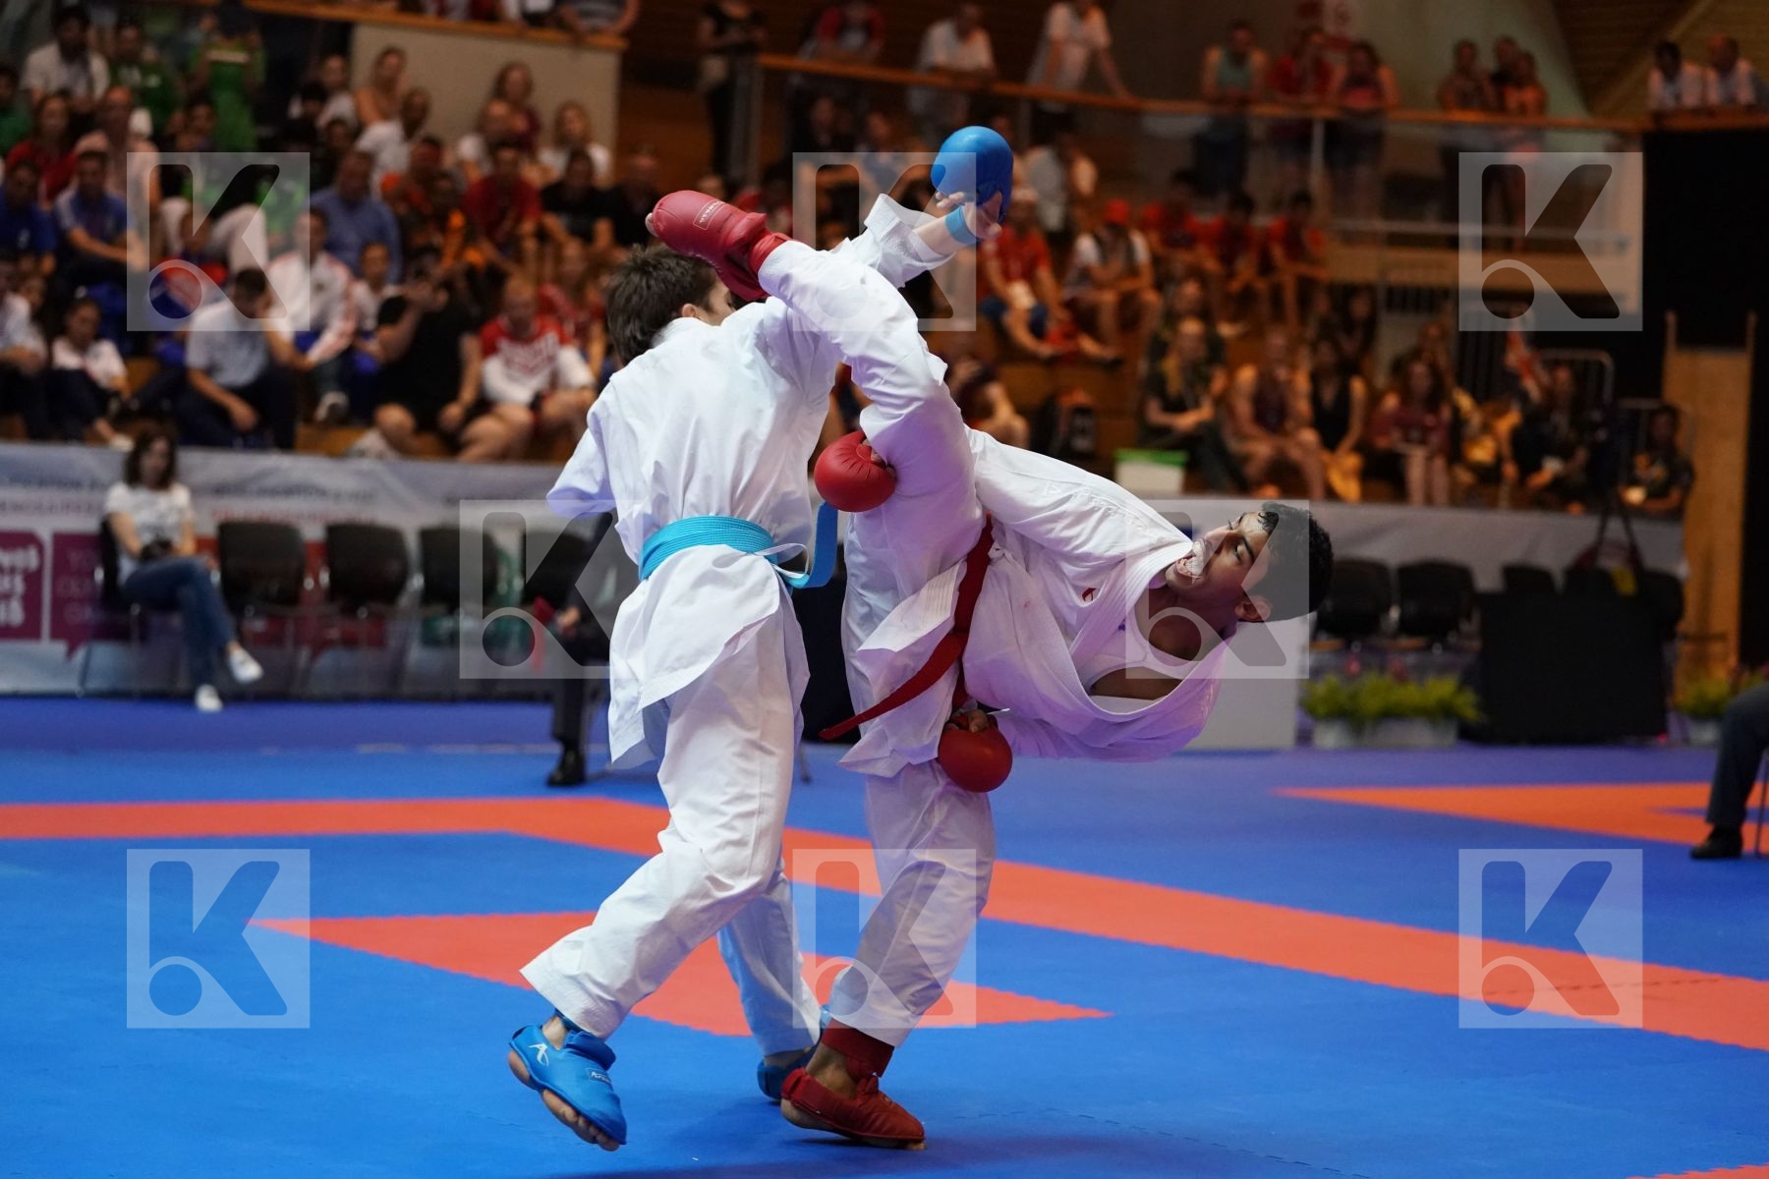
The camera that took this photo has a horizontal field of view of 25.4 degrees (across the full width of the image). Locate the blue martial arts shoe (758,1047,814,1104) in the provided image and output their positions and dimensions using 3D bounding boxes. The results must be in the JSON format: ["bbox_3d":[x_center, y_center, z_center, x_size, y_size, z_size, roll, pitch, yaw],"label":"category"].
[{"bbox_3d":[-0.113,0.854,7.030,0.255,0.115,0.105,1,2,-40],"label":"blue martial arts shoe"}]

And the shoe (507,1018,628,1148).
[{"bbox_3d":[-0.487,0.786,6.300,0.250,0.125,0.110,41,6,-3],"label":"shoe"}]

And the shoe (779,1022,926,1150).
[{"bbox_3d":[-0.056,0.852,6.750,0.250,0.175,0.105,11,4,19],"label":"shoe"}]

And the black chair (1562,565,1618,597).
[{"bbox_3d":[4.000,0.273,22.200,0.500,0.830,0.550,2,1,-14],"label":"black chair"}]

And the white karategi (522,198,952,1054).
[{"bbox_3d":[-0.256,0.070,6.830,0.660,1.420,0.500,1,2,-40],"label":"white karategi"}]

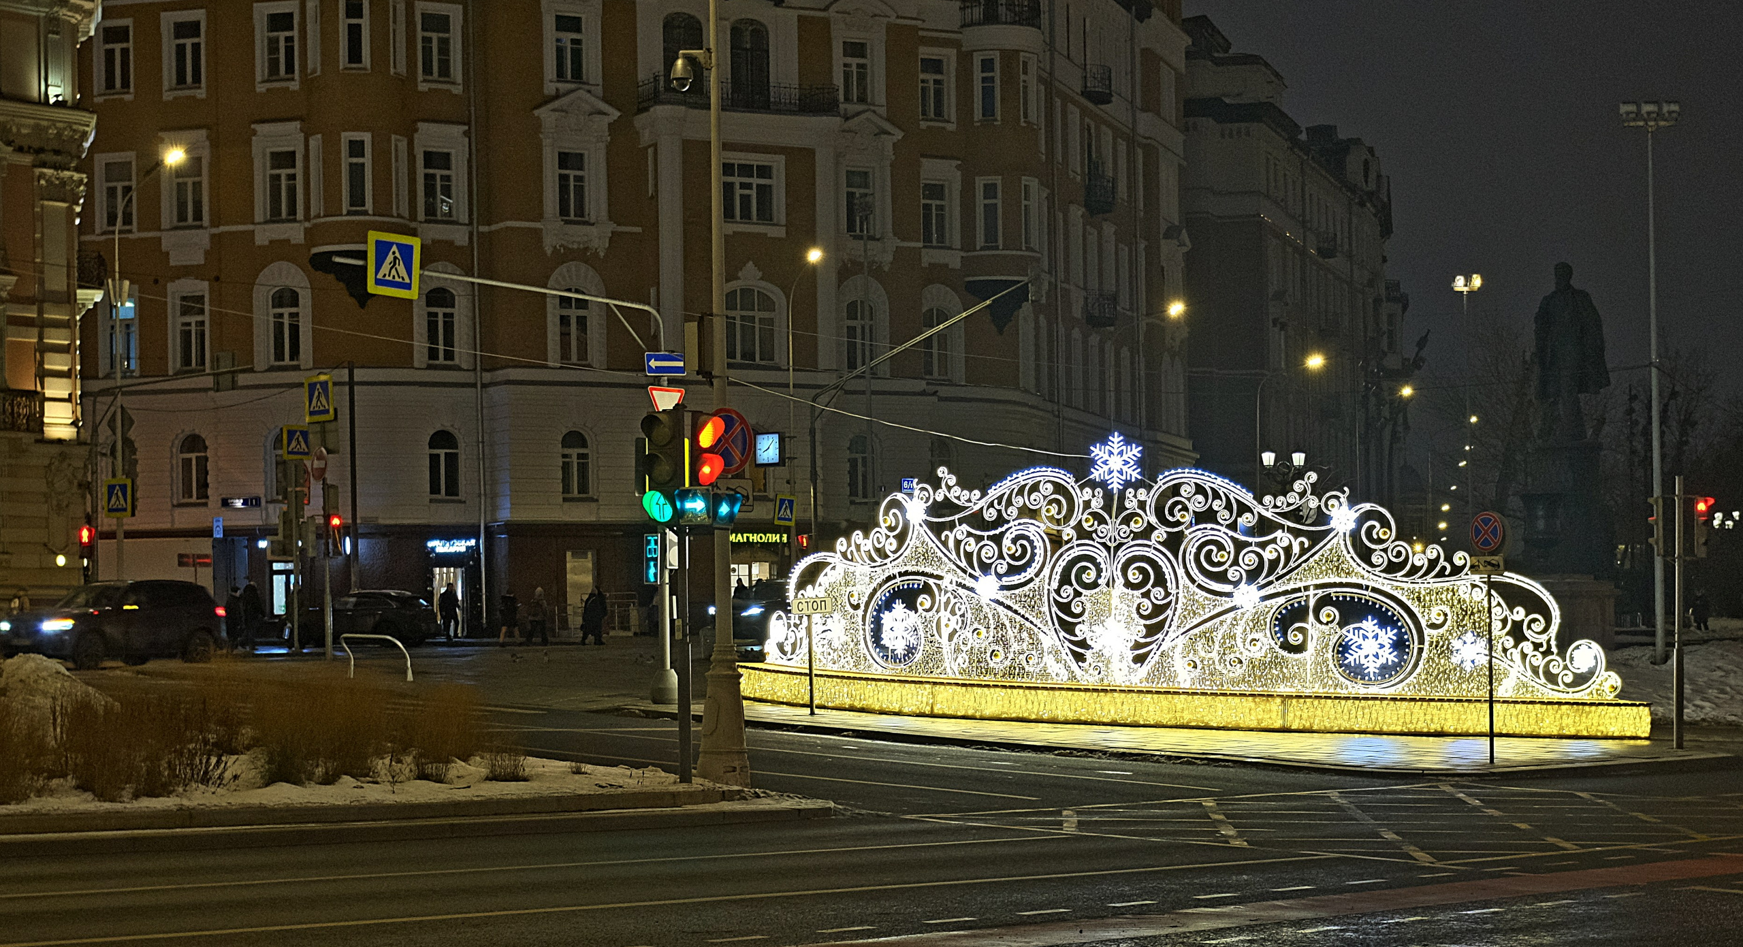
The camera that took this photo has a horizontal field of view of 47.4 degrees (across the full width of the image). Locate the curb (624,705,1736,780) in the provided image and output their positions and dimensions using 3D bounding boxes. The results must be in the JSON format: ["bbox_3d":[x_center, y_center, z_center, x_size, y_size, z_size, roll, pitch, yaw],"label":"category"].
[{"bbox_3d":[2.600,2.940,21.500,13.000,0.200,4.500,-1,-2,14],"label":"curb"}]

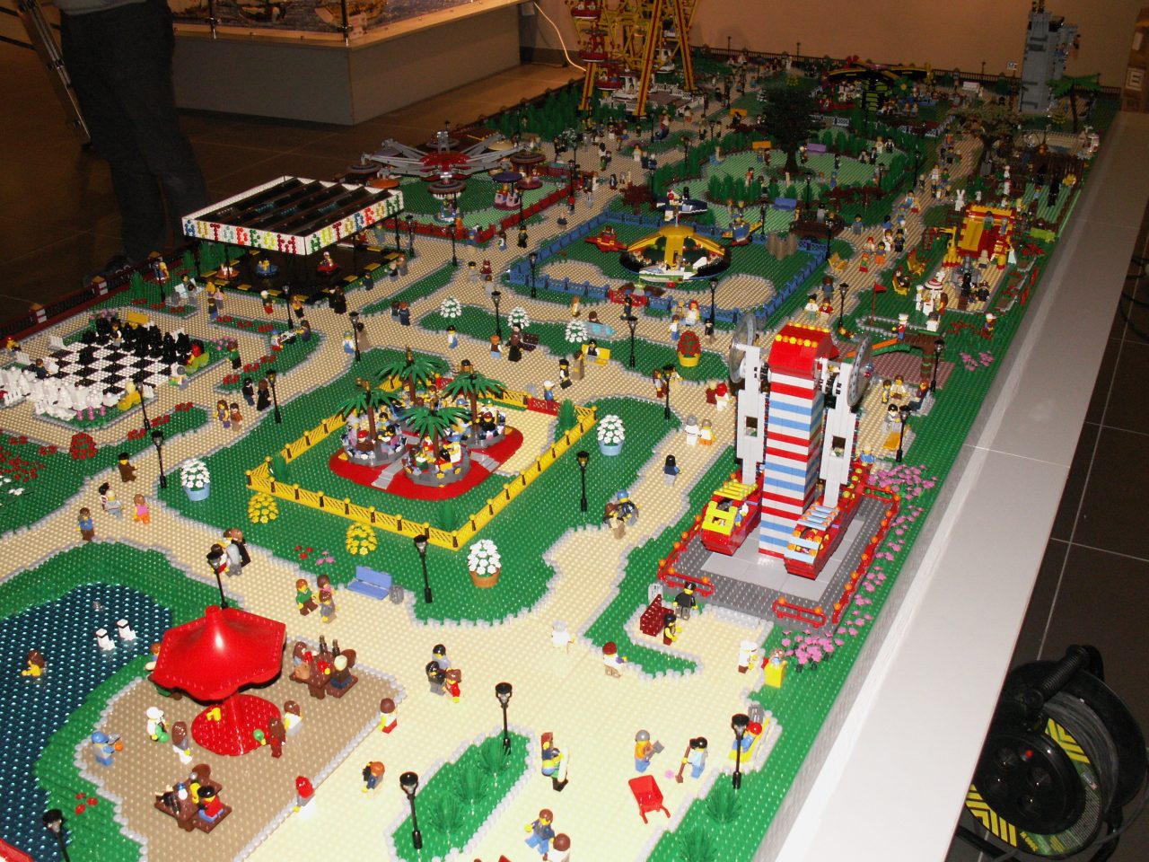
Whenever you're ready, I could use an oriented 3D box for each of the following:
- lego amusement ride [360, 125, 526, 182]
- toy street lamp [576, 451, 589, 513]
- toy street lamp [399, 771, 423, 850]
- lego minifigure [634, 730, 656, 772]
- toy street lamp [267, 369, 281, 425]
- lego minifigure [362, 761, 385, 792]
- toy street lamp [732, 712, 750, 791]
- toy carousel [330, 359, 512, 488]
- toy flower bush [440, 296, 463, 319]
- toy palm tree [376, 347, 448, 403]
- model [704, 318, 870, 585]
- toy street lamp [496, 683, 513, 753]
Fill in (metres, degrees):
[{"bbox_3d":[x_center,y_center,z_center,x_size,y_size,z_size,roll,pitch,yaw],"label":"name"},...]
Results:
[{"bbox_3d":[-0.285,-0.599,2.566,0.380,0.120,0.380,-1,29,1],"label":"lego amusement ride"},{"bbox_3d":[0.012,0.064,1.436,0.016,0.081,0.016,13,31,24],"label":"toy street lamp"},{"bbox_3d":[-0.134,0.316,0.963,0.016,0.082,0.016,-1,28,0],"label":"toy street lamp"},{"bbox_3d":[0.063,0.290,1.050,0.019,0.042,0.024,13,31,25],"label":"lego minifigure"},{"bbox_3d":[-0.440,-0.050,1.704,0.016,0.081,0.016,13,32,25],"label":"toy street lamp"},{"bbox_3d":[-0.183,0.314,1.059,0.019,0.034,0.023,7,30,16],"label":"lego minifigure"},{"bbox_3d":[0.144,0.282,1.018,0.016,0.080,0.016,0,28,0],"label":"toy street lamp"},{"bbox_3d":[-0.206,-0.022,1.582,0.205,0.095,0.205,-1,28,0],"label":"toy carousel"},{"bbox_3d":[-0.213,-0.218,2.012,0.036,0.034,0.036,-1,28,0],"label":"toy flower bush"},{"bbox_3d":[-0.227,-0.070,1.632,0.095,0.090,0.095,0,28,0],"label":"toy palm tree"},{"bbox_3d":[0.245,0.011,1.304,0.156,0.282,0.208,13,31,24],"label":"model"},{"bbox_3d":[-0.066,0.273,1.100,0.016,0.081,0.016,-1,29,1],"label":"toy street lamp"}]

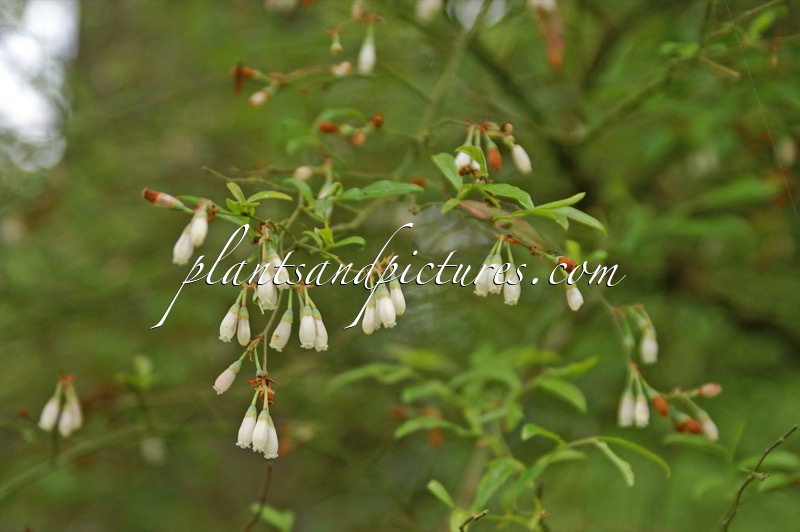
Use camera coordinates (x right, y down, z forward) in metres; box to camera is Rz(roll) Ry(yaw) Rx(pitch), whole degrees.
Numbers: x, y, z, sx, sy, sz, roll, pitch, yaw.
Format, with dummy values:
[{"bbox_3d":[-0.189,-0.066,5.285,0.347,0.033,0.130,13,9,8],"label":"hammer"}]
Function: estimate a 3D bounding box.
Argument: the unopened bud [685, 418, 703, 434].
[{"bbox_3d":[0.079,0.043,0.535,0.005,0.003,0.003,29,0,0],"label":"unopened bud"}]

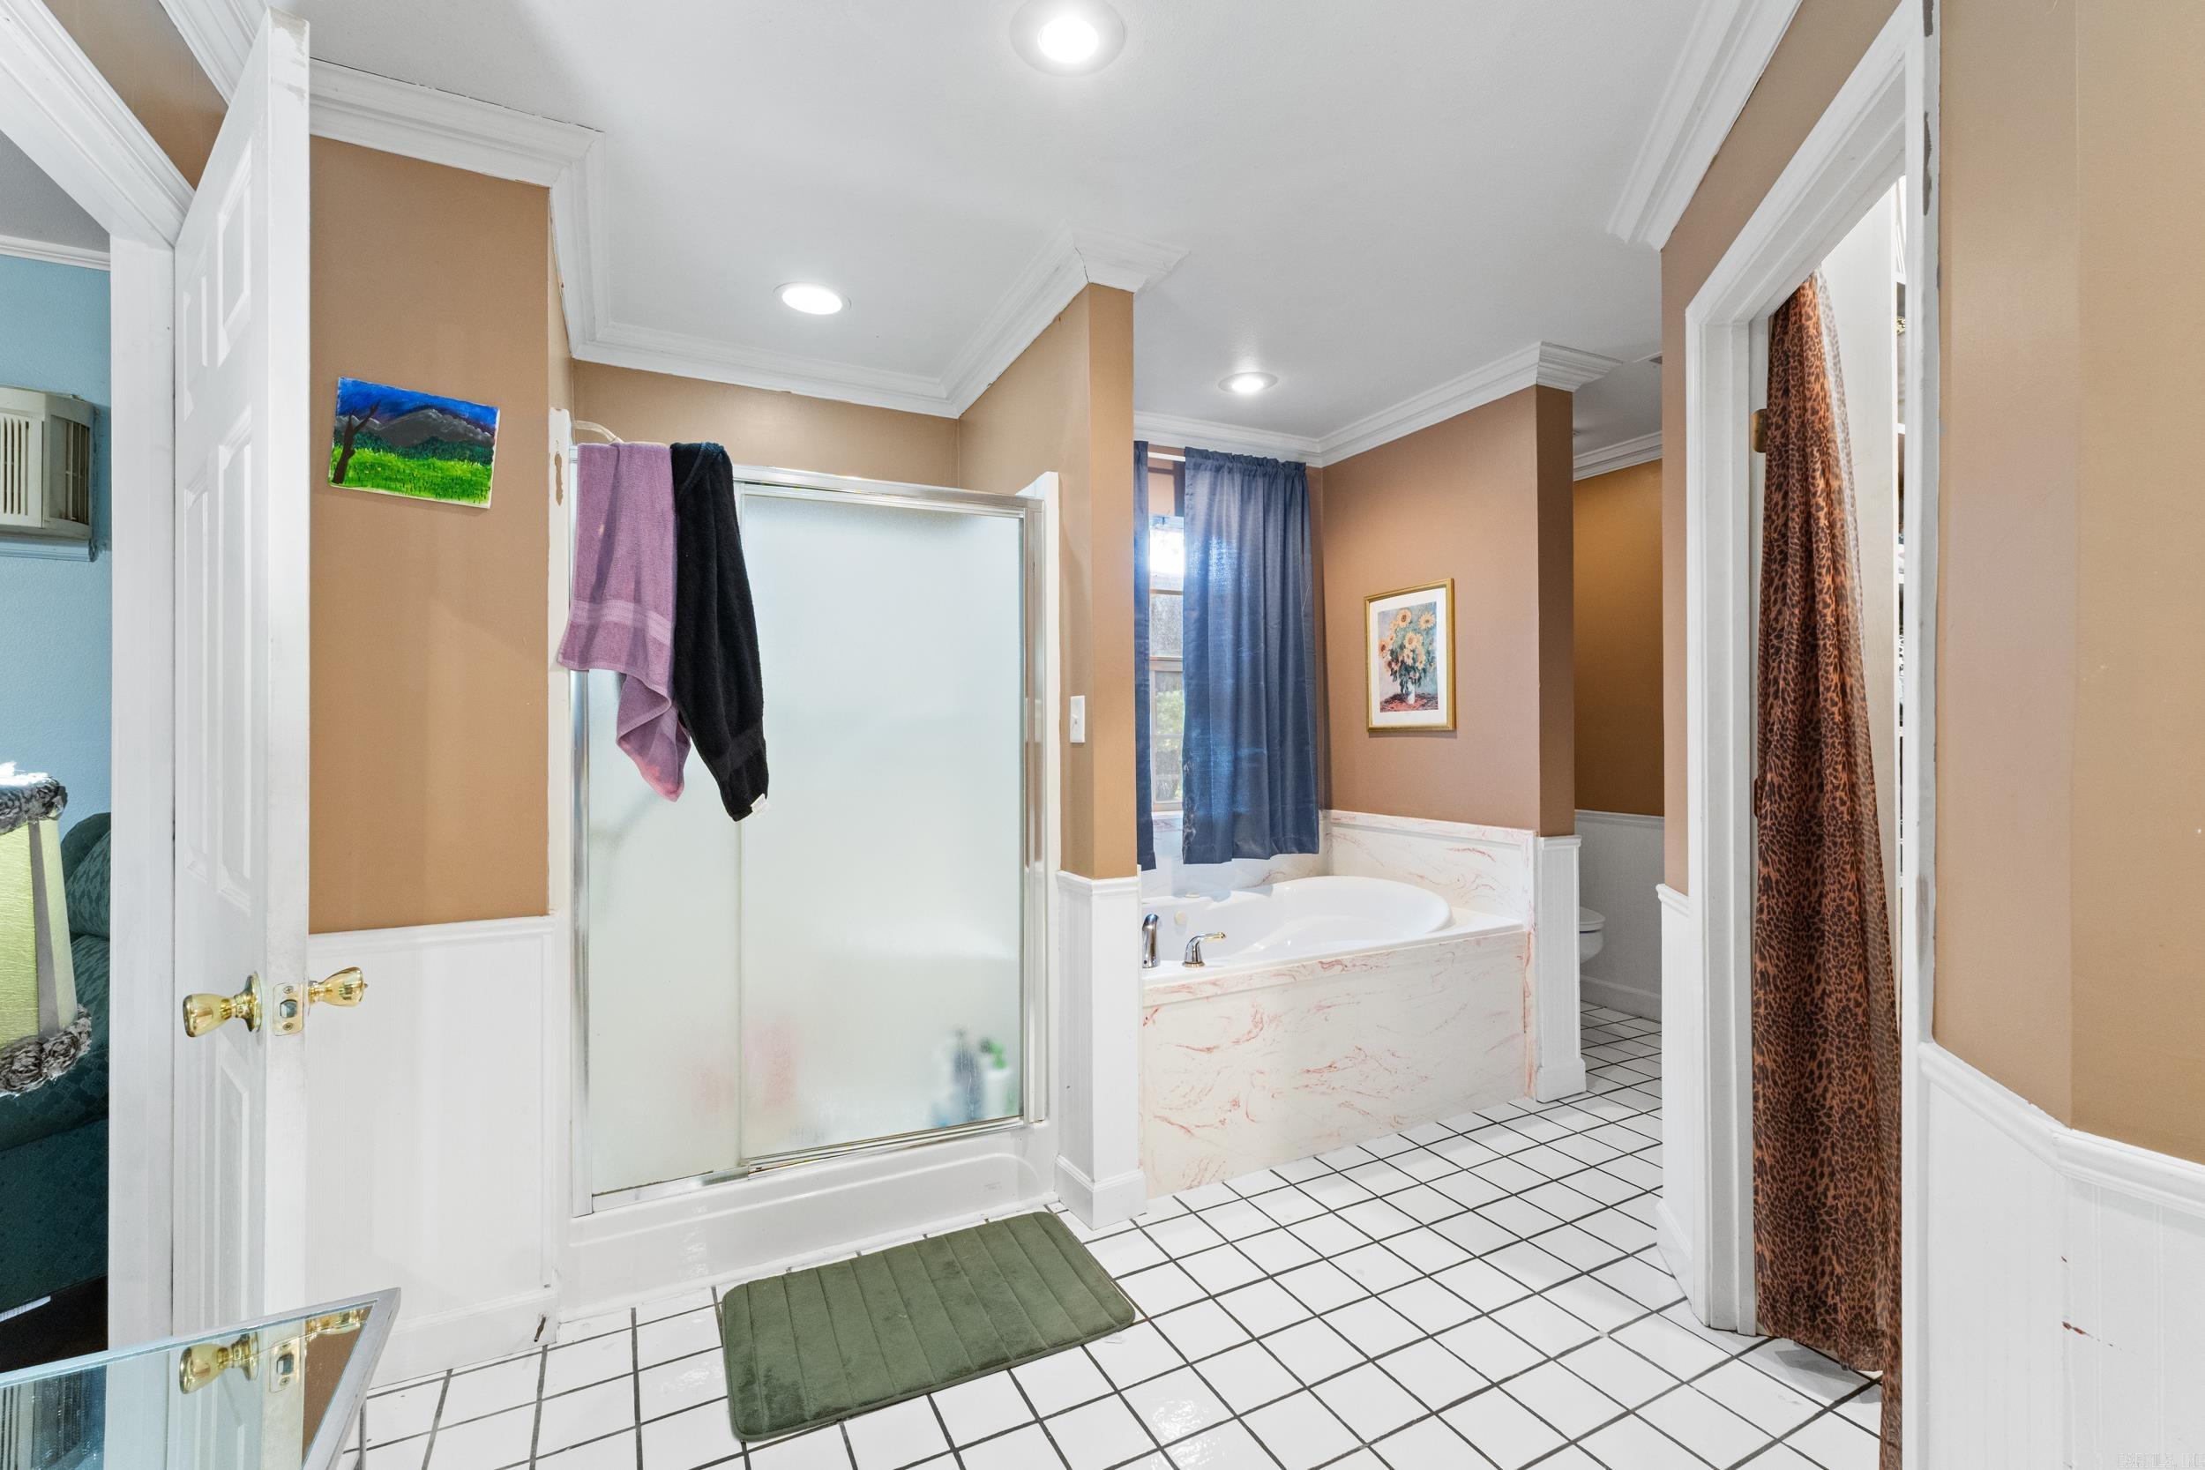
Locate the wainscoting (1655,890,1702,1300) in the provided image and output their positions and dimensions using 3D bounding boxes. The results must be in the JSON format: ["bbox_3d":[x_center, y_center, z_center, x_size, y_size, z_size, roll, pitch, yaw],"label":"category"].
[{"bbox_3d":[1.309,0.794,2.072,0.050,0.868,0.245,0,0,16],"label":"wainscoting"}]

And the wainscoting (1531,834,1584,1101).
[{"bbox_3d":[1.531,0.779,3.116,0.230,0.875,0.080,0,0,-27],"label":"wainscoting"}]

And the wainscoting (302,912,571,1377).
[{"bbox_3d":[-1.329,0.793,1.786,0.473,0.868,0.045,0,0,-27],"label":"wainscoting"}]

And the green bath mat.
[{"bbox_3d":[-0.378,1.212,1.959,0.799,0.024,0.507,0,0,-25],"label":"green bath mat"}]

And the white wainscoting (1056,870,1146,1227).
[{"bbox_3d":[-0.006,0.785,2.400,0.150,0.874,0.205,0,0,-27],"label":"white wainscoting"}]

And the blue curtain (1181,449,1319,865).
[{"bbox_3d":[0.601,-0.307,3.674,0.633,1.611,0.100,0,0,-27],"label":"blue curtain"}]

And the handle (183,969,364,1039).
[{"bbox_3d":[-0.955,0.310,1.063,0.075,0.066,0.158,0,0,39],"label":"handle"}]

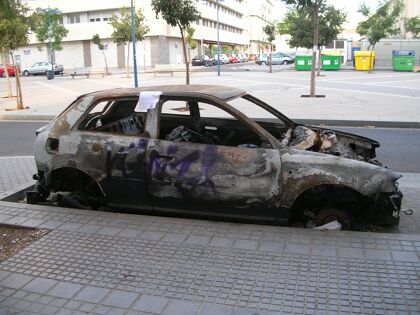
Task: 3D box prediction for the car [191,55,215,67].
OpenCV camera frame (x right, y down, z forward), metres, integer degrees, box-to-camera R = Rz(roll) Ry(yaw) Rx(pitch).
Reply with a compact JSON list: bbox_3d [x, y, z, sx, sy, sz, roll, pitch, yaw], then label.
[{"bbox_3d":[-0.874,-12.080,53.000,1.720,1.420,4.250,3,14,19],"label":"car"}]

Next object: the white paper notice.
[{"bbox_3d":[-0.582,-0.533,4.040,0.230,0.200,0.040,2,-1,15],"label":"white paper notice"}]

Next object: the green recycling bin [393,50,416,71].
[{"bbox_3d":[15.663,-7.771,34.200,1.680,1.680,1.300,2,14,15],"label":"green recycling bin"}]

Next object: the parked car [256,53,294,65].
[{"bbox_3d":[7.480,-11.283,48.500,4.200,1.420,1.680,2,14,15],"label":"parked car"}]

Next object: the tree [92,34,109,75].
[{"bbox_3d":[-8.637,-8.101,33.500,1.200,3.100,1.200,2,14,15],"label":"tree"}]

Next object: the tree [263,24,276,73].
[{"bbox_3d":[4.315,-7.905,30.800,1.050,3.400,1.050,2,14,15],"label":"tree"}]

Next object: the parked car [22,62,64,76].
[{"bbox_3d":[-16.975,-8.952,43.300,4.100,1.420,1.680,2,14,15],"label":"parked car"}]

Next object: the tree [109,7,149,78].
[{"bbox_3d":[-5.488,-7.744,28.600,2.500,4.700,2.500,2,14,15],"label":"tree"}]

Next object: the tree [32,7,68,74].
[{"bbox_3d":[-12.916,-9.464,34.500,2.750,5.500,2.750,2,14,15],"label":"tree"}]

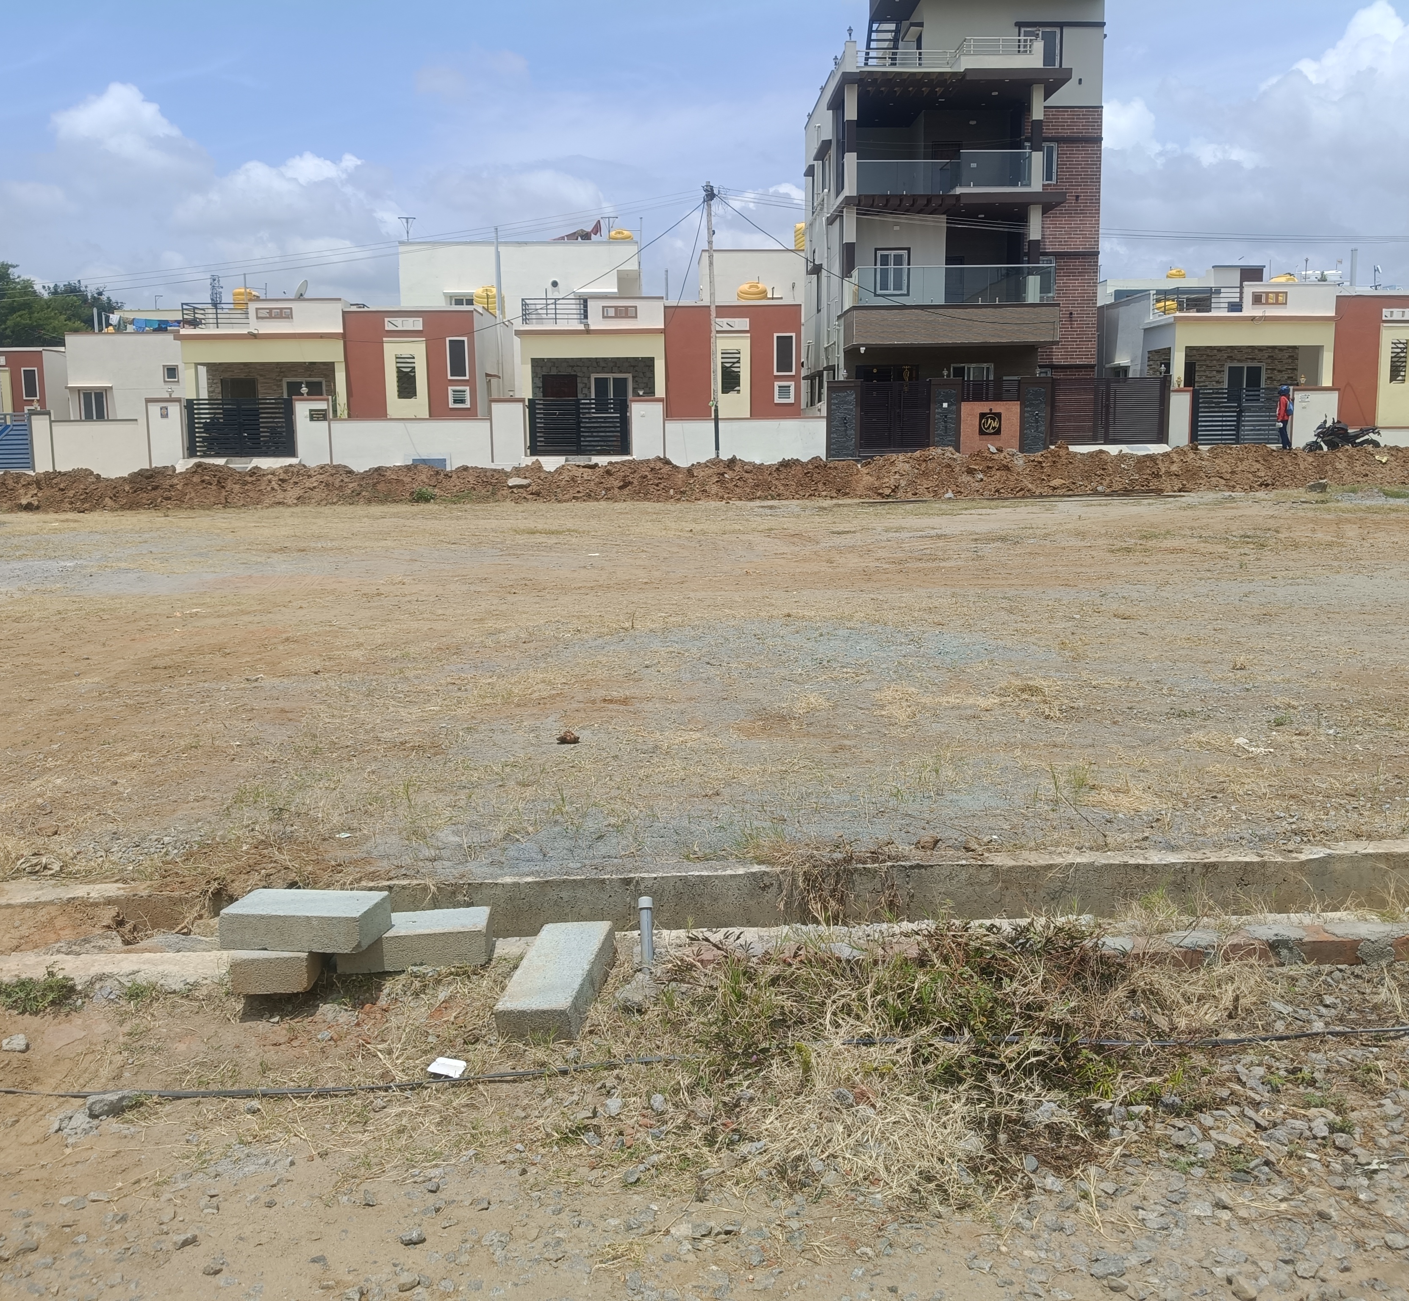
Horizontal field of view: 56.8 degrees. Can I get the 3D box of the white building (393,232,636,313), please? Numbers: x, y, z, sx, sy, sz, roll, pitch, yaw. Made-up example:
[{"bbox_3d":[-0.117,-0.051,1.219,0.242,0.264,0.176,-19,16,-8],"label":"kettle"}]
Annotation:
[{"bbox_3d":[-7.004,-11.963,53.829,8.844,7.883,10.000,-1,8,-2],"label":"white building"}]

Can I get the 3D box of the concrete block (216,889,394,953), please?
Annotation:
[{"bbox_3d":[-1.094,0.743,3.591,0.402,0.098,0.202,-1,8,10],"label":"concrete block"}]

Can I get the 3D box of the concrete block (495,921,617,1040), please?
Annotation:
[{"bbox_3d":[-0.390,0.884,3.502,0.201,0.098,0.408,-4,19,14],"label":"concrete block"}]

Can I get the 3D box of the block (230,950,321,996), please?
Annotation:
[{"bbox_3d":[-1.167,0.833,3.643,0.200,0.098,0.406,-2,9,-6],"label":"block"}]

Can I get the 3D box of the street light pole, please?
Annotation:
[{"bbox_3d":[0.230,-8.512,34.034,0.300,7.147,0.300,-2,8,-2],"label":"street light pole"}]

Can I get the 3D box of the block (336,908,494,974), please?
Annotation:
[{"bbox_3d":[-0.812,0.819,3.681,0.409,0.098,0.201,-3,8,-4],"label":"block"}]

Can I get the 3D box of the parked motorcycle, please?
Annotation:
[{"bbox_3d":[16.755,-5.646,34.200,2.000,1.100,0.750,-1,8,-2],"label":"parked motorcycle"}]

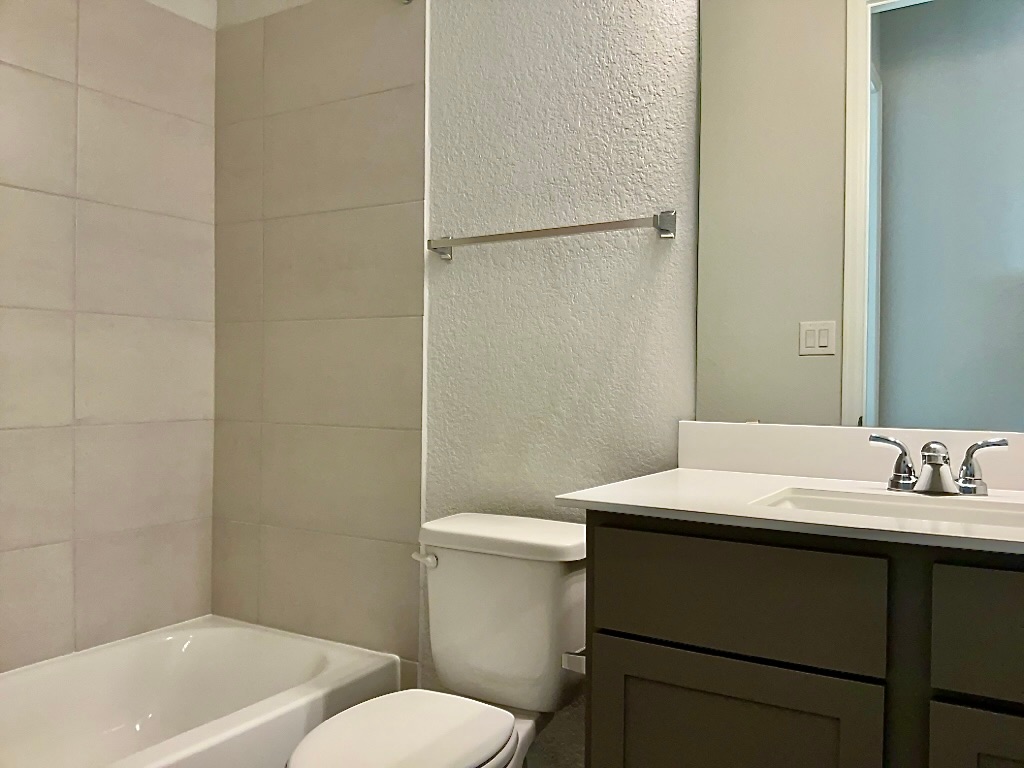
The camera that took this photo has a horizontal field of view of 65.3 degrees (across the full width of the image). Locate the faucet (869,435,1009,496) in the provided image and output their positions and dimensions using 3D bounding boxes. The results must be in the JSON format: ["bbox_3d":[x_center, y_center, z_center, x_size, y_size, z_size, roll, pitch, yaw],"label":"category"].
[{"bbox_3d":[0.732,0.143,1.380,0.213,0.097,0.138,1,1,31],"label":"faucet"}]

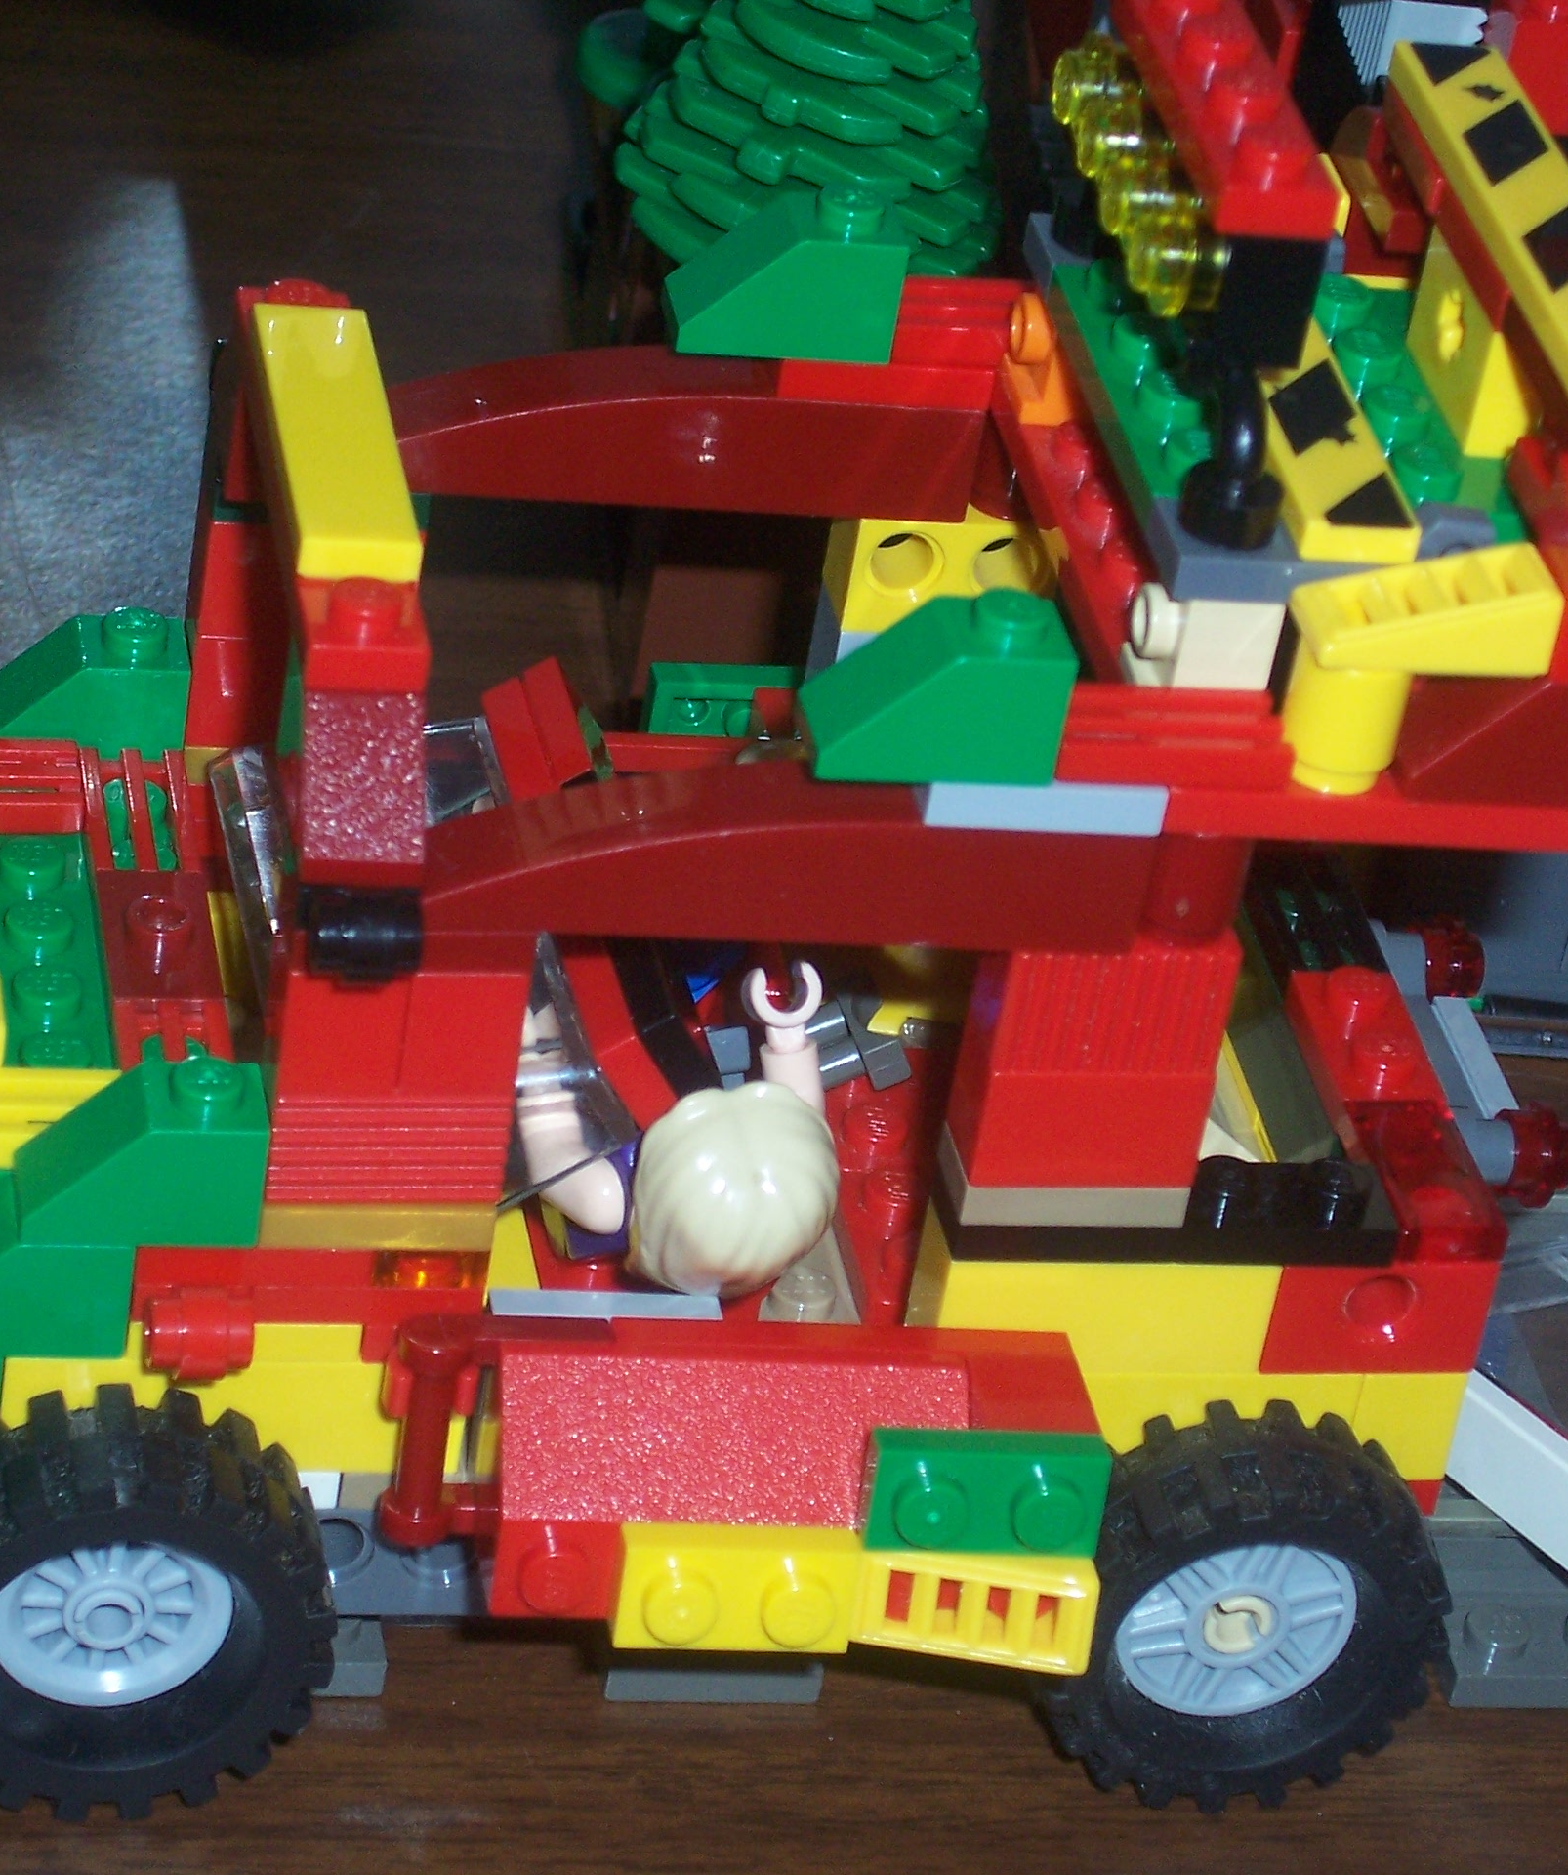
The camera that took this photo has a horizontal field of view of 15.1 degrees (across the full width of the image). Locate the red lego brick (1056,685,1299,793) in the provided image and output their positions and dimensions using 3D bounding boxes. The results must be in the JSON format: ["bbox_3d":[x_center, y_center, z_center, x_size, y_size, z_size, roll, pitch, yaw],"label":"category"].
[{"bbox_3d":[0.025,-0.013,0.390,0.016,0.003,0.008,2,34,-13],"label":"red lego brick"}]

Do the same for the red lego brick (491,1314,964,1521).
[{"bbox_3d":[-0.004,0.036,0.399,0.032,0.016,0.011,2,34,-13],"label":"red lego brick"}]

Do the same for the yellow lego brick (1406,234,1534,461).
[{"bbox_3d":[0.050,-0.041,0.410,0.008,0.011,0.016,2,34,-14],"label":"yellow lego brick"}]

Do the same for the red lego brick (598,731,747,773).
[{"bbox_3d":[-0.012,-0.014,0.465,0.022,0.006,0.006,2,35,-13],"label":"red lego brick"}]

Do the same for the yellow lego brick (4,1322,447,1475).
[{"bbox_3d":[-0.038,0.029,0.407,0.032,0.012,0.009,2,35,-13],"label":"yellow lego brick"}]

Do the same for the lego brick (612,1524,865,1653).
[{"bbox_3d":[-0.003,0.044,0.399,0.016,0.008,0.005,3,27,-12],"label":"lego brick"}]

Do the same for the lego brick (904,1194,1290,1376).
[{"bbox_3d":[0.022,0.024,0.415,0.024,0.011,0.008,2,34,-14],"label":"lego brick"}]

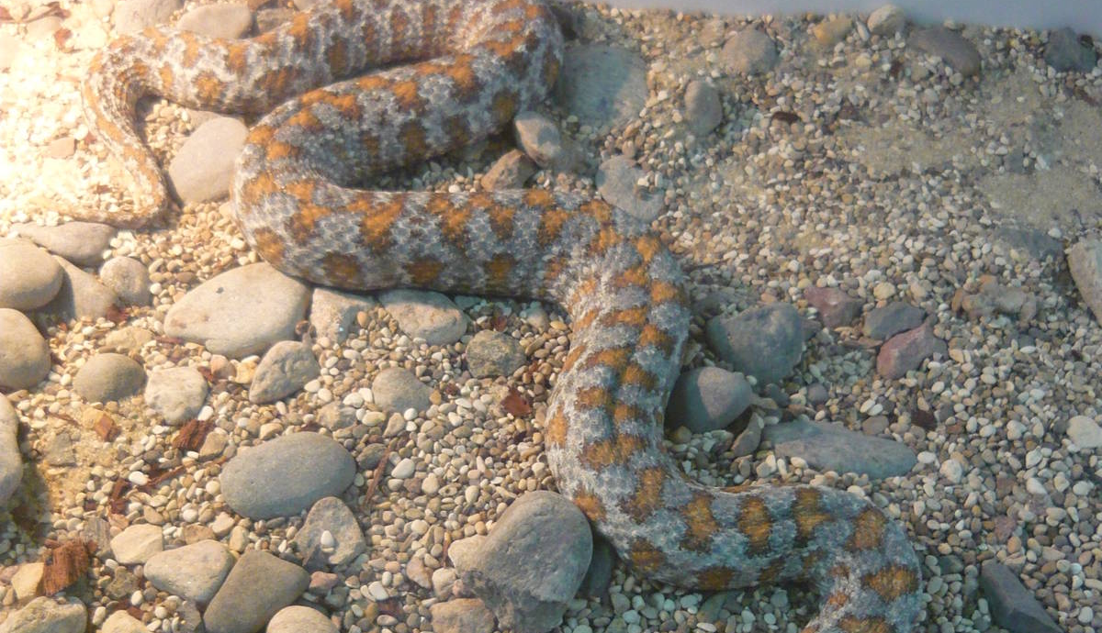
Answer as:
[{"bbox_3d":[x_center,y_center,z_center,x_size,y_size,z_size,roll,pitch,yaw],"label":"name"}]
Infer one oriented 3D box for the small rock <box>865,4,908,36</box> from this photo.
[{"bbox_3d":[0.166,-0.146,0.693,0.019,0.014,0.017,13,49,10],"label":"small rock"}]

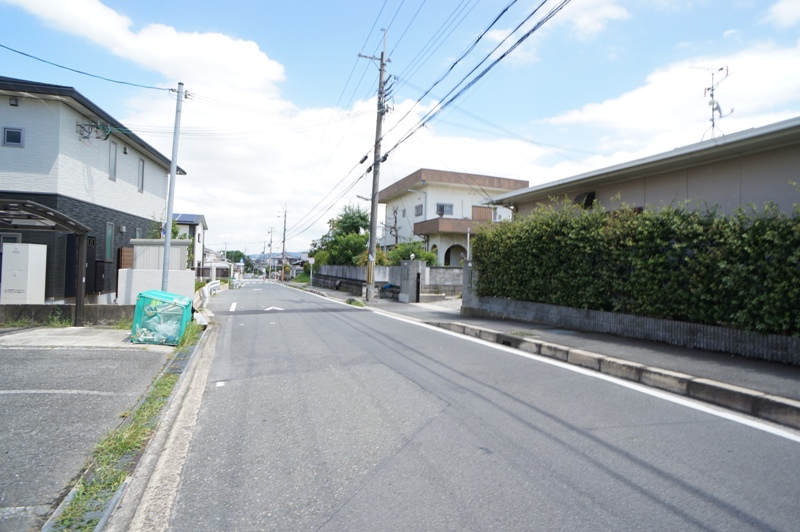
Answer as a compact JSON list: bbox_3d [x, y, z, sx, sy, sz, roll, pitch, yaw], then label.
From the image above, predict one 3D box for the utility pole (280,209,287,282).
[{"bbox_3d":[-16.284,-2.885,75.000,0.400,10.500,0.400,2,0,-15],"label":"utility pole"}]

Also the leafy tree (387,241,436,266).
[{"bbox_3d":[0.633,-0.076,27.000,2.100,2.400,2.500,2,0,-17],"label":"leafy tree"}]

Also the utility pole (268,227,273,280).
[{"bbox_3d":[-24.730,-2.393,102.000,0.400,10.400,0.400,2,0,-15],"label":"utility pole"}]

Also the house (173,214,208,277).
[{"bbox_3d":[-24.899,-1.885,55.927,8.000,7.300,10.200,2,0,-16],"label":"house"}]

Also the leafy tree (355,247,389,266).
[{"bbox_3d":[-1.631,0.029,30.500,1.900,2.200,2.000,2,0,-17],"label":"leafy tree"}]

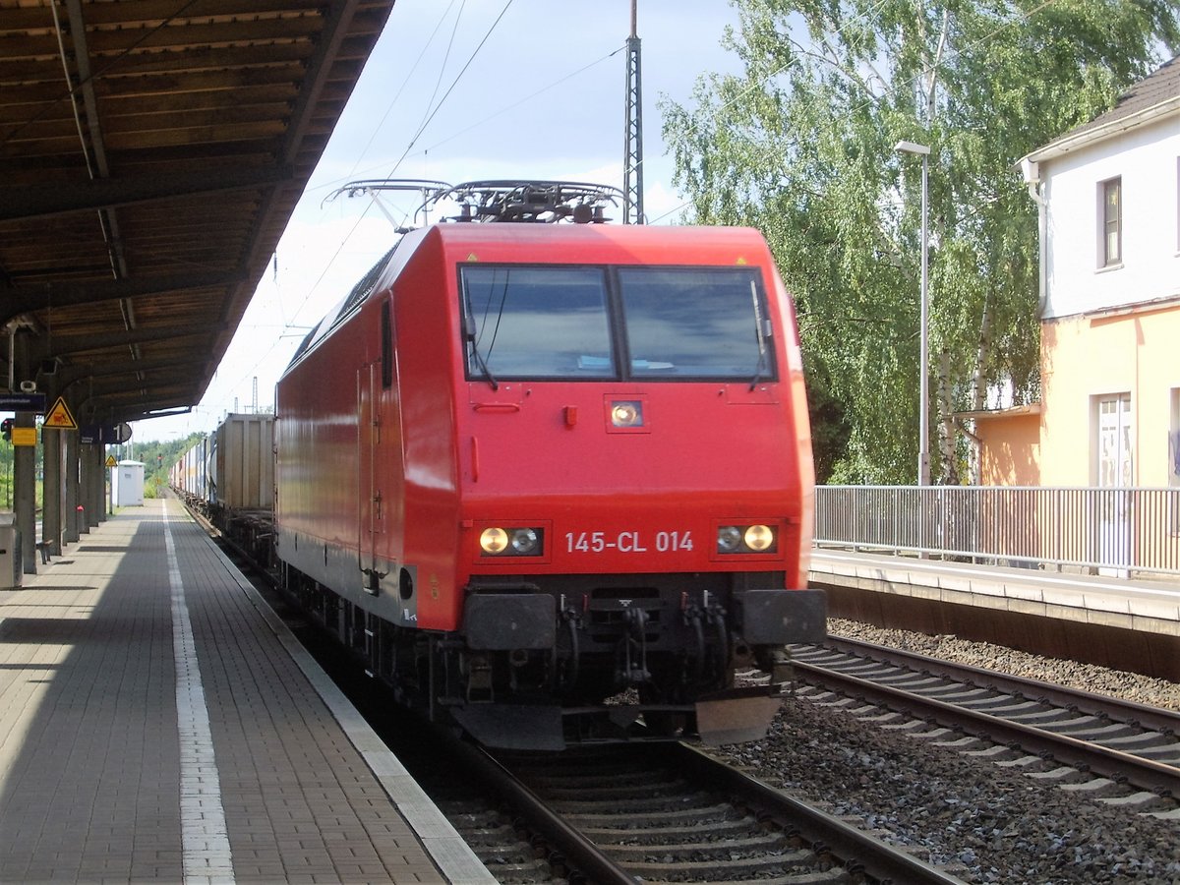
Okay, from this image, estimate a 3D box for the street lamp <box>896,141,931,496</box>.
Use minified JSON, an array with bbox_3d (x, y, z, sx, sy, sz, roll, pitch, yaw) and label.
[{"bbox_3d":[4.737,-1.351,30.482,0.470,6.140,0.250,0,-1,-11],"label":"street lamp"}]

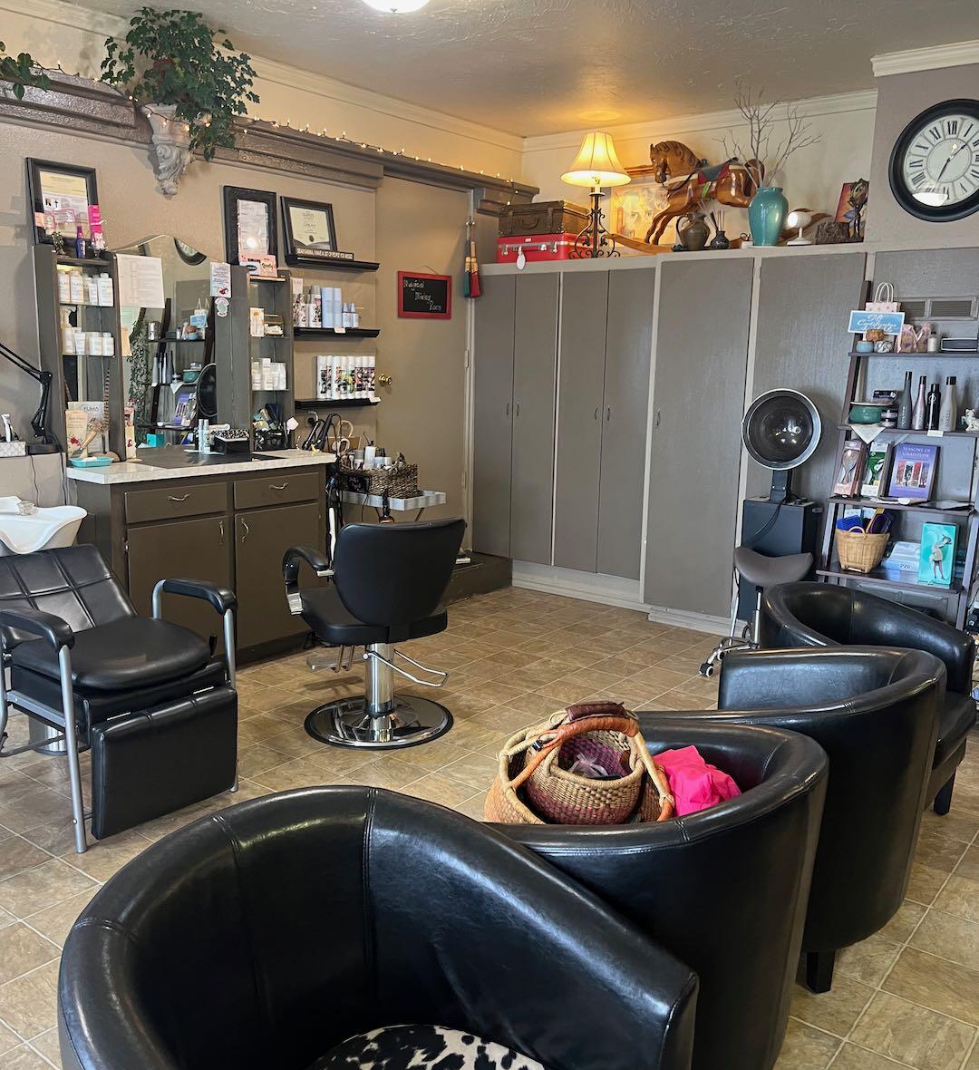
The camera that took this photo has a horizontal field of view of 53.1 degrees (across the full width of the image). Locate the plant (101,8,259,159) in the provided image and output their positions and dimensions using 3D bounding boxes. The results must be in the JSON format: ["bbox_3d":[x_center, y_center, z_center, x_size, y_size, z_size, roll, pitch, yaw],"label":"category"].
[{"bbox_3d":[-1.253,-1.825,3.974,0.420,0.540,0.630,9,13,37],"label":"plant"}]

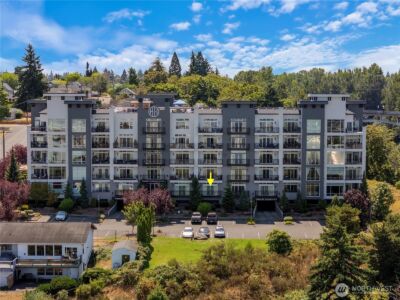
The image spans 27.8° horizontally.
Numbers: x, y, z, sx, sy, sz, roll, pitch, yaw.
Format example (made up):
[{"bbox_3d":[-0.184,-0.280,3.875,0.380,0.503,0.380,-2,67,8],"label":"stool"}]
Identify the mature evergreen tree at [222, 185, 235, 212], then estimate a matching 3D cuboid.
[{"bbox_3d":[5.626,9.413,156.922,2.400,5.490,2.400,0,6,0],"label":"mature evergreen tree"}]

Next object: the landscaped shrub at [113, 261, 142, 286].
[{"bbox_3d":[-10.038,17.100,112.000,4.000,3.100,3.500,0,5,0],"label":"landscaped shrub"}]

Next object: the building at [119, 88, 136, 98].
[{"bbox_3d":[-25.305,-19.099,283.502,6.200,4.900,8.000,0,6,0],"label":"building"}]

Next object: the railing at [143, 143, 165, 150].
[{"bbox_3d":[-9.116,-0.619,161.537,4.370,1.280,0.800,0,5,0],"label":"railing"}]

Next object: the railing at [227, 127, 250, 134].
[{"bbox_3d":[7.775,-3.748,161.269,4.590,1.240,0.800,0,5,0],"label":"railing"}]

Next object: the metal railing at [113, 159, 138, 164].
[{"bbox_3d":[-14.468,2.293,159.228,4.700,1.150,0.150,0,6,0],"label":"metal railing"}]

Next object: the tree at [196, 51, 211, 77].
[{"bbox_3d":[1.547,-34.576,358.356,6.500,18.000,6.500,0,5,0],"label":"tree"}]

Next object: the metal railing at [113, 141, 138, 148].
[{"bbox_3d":[-14.448,-0.879,157.929,4.850,1.070,0.120,0,5,2],"label":"metal railing"}]

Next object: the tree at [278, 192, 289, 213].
[{"bbox_3d":[16.356,10.176,157.500,1.950,4.040,1.950,0,6,0],"label":"tree"}]

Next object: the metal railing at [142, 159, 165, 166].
[{"bbox_3d":[-9.132,2.570,161.811,4.380,1.260,0.800,0,5,0],"label":"metal railing"}]

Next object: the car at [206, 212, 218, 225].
[{"bbox_3d":[2.336,12.189,146.534,1.920,1.770,4.800,0,5,2],"label":"car"}]

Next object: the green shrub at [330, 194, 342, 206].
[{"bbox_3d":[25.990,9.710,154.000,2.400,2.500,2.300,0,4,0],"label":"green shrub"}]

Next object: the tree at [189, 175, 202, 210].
[{"bbox_3d":[-0.875,8.566,157.340,2.500,6.880,2.500,0,6,0],"label":"tree"}]

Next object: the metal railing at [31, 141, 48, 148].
[{"bbox_3d":[-31.548,-1.022,159.000,3.400,1.150,0.150,0,5,0],"label":"metal railing"}]

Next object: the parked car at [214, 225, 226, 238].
[{"bbox_3d":[3.385,13.375,134.395,1.820,1.600,4.600,0,5,2],"label":"parked car"}]

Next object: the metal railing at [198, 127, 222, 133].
[{"bbox_3d":[2.077,-3.976,160.000,4.650,1.100,0.150,0,5,0],"label":"metal railing"}]

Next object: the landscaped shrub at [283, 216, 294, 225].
[{"bbox_3d":[16.467,13.112,150.566,1.900,1.150,1.900,0,5,0],"label":"landscaped shrub"}]

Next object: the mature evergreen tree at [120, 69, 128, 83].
[{"bbox_3d":[-39.049,-37.234,418.369,4.300,8.760,4.300,0,6,0],"label":"mature evergreen tree"}]

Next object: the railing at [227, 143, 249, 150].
[{"bbox_3d":[7.463,-0.586,158.037,4.300,1.200,0.800,0,6,0],"label":"railing"}]

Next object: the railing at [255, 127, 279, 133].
[{"bbox_3d":[13.213,-3.976,160.000,4.750,1.100,0.150,0,5,0],"label":"railing"}]

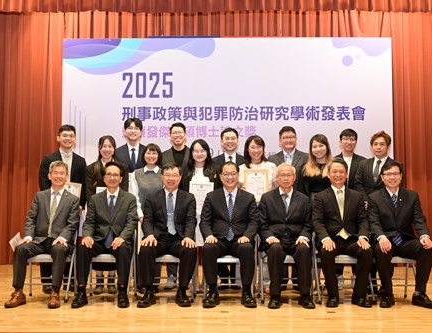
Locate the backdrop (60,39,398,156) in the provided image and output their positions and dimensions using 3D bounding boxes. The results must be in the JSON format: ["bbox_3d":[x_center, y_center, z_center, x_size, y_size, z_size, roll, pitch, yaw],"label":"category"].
[{"bbox_3d":[0.164,-0.439,8.638,4.750,2.889,0.040,0,-3,1],"label":"backdrop"}]

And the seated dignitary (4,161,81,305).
[{"bbox_3d":[-1.580,0.598,5.595,0.620,1.310,0.760,0,-3,0],"label":"seated dignitary"}]

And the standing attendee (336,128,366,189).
[{"bbox_3d":[1.436,0.446,6.419,0.500,1.707,0.320,0,-3,5],"label":"standing attendee"}]

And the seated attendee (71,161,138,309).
[{"bbox_3d":[-1.044,0.611,5.705,0.620,1.328,0.760,0,-3,-6],"label":"seated attendee"}]

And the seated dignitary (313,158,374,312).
[{"bbox_3d":[1.150,0.588,5.596,0.530,1.330,0.760,0,-3,0],"label":"seated dignitary"}]

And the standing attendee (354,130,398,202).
[{"bbox_3d":[1.675,0.458,6.169,0.480,1.654,0.320,-1,-3,10],"label":"standing attendee"}]

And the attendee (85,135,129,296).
[{"bbox_3d":[-1.144,0.491,6.268,0.450,1.631,0.300,0,-3,-6],"label":"attendee"}]

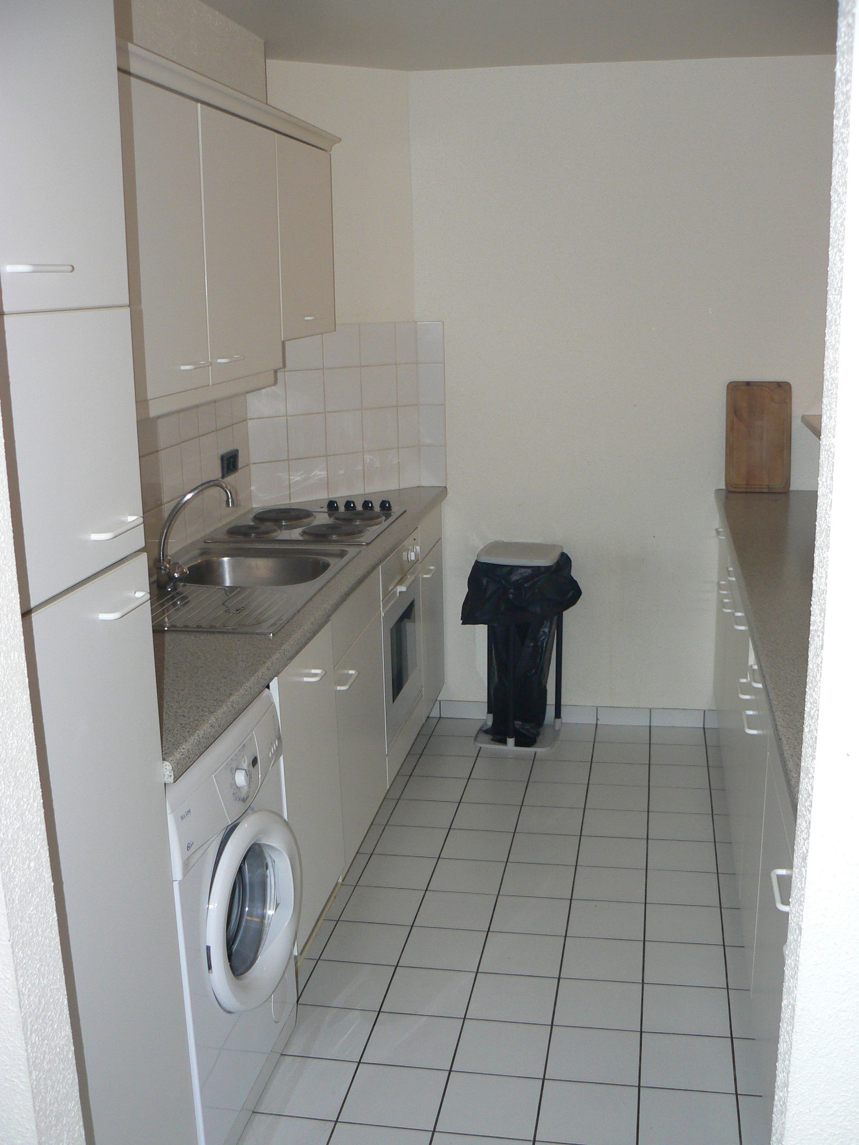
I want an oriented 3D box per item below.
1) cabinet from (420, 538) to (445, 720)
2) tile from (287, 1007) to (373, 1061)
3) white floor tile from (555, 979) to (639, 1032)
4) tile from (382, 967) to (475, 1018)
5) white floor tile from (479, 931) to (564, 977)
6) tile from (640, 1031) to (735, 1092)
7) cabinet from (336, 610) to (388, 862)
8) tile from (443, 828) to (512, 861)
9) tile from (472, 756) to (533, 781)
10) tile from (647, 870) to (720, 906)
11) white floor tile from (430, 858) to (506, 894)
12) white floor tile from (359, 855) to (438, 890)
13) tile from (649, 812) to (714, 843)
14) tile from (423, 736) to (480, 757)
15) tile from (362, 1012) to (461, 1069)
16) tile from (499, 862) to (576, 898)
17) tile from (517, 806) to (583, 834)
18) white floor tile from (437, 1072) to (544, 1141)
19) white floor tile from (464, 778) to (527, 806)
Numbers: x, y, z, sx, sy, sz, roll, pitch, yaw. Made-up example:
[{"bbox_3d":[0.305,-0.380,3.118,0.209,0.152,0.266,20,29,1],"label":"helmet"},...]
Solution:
[{"bbox_3d":[-0.259,0.200,4.489,0.550,0.580,0.440,1,13,11],"label":"cabinet"},{"bbox_3d":[-0.229,1.035,2.675,0.197,0.010,0.197,1,13,11],"label":"tile"},{"bbox_3d":[0.392,1.002,2.753,0.197,0.010,0.197,1,13,11],"label":"white floor tile"},{"bbox_3d":[-0.001,0.983,2.782,0.198,0.010,0.198,1,13,11],"label":"tile"},{"bbox_3d":[0.230,0.941,2.924,0.200,0.010,0.200,1,13,10],"label":"white floor tile"},{"bbox_3d":[0.553,1.051,2.552,0.200,0.010,0.200,1,13,11],"label":"tile"},{"bbox_3d":[-0.451,0.434,3.312,0.560,0.560,0.540,1,13,10],"label":"cabinet"},{"bbox_3d":[0.144,0.815,3.544,0.198,0.010,0.198,1,13,11],"label":"tile"},{"bbox_3d":[0.254,0.684,4.105,0.200,0.010,0.200,1,13,10],"label":"tile"},{"bbox_3d":[0.688,0.862,3.234,0.198,0.010,0.198,1,13,10],"label":"tile"},{"bbox_3d":[0.109,0.866,3.391,0.197,0.010,0.197,1,13,11],"label":"white floor tile"},{"bbox_3d":[-0.086,0.852,3.376,0.200,0.010,0.200,1,13,10],"label":"white floor tile"},{"bbox_3d":[0.762,0.777,3.615,0.198,0.010,0.198,1,13,10],"label":"tile"},{"bbox_3d":[0.094,0.636,4.332,0.200,0.010,0.200,1,13,10],"label":"tile"},{"bbox_3d":[-0.035,1.018,2.579,0.198,0.010,0.198,1,13,10],"label":"tile"},{"bbox_3d":[0.305,0.869,3.355,0.197,0.010,0.197,1,13,11],"label":"tile"},{"bbox_3d":[0.378,0.781,3.733,0.197,0.010,0.197,1,13,11],"label":"tile"},{"bbox_3d":[0.121,1.059,2.357,0.198,0.010,0.198,1,13,10],"label":"white floor tile"},{"bbox_3d":[0.217,0.727,3.912,0.198,0.010,0.198,1,13,10],"label":"white floor tile"}]

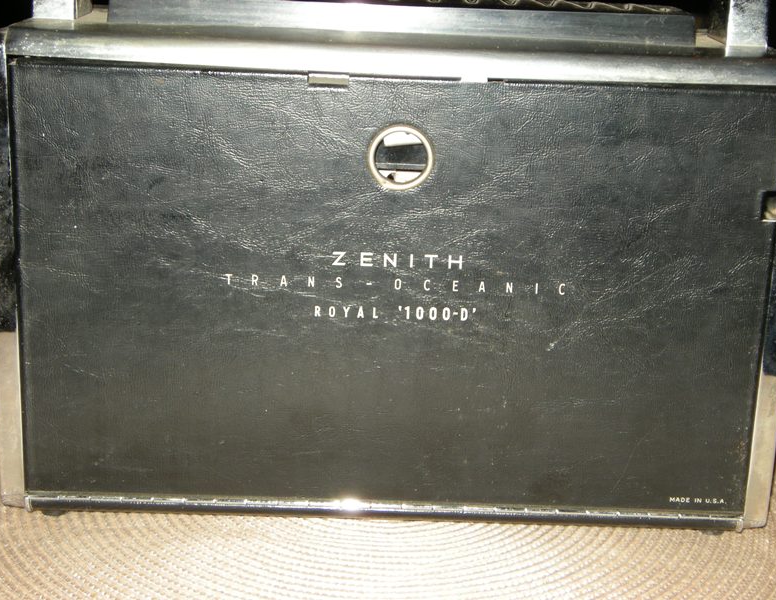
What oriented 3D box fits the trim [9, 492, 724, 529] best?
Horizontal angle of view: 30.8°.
[{"bbox_3d":[-0.001,0.088,0.579,0.295,0.006,0.006,2,14,0],"label":"trim"}]

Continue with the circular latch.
[{"bbox_3d":[0.005,-0.055,0.545,0.025,0.026,0.006,2,14,0],"label":"circular latch"}]

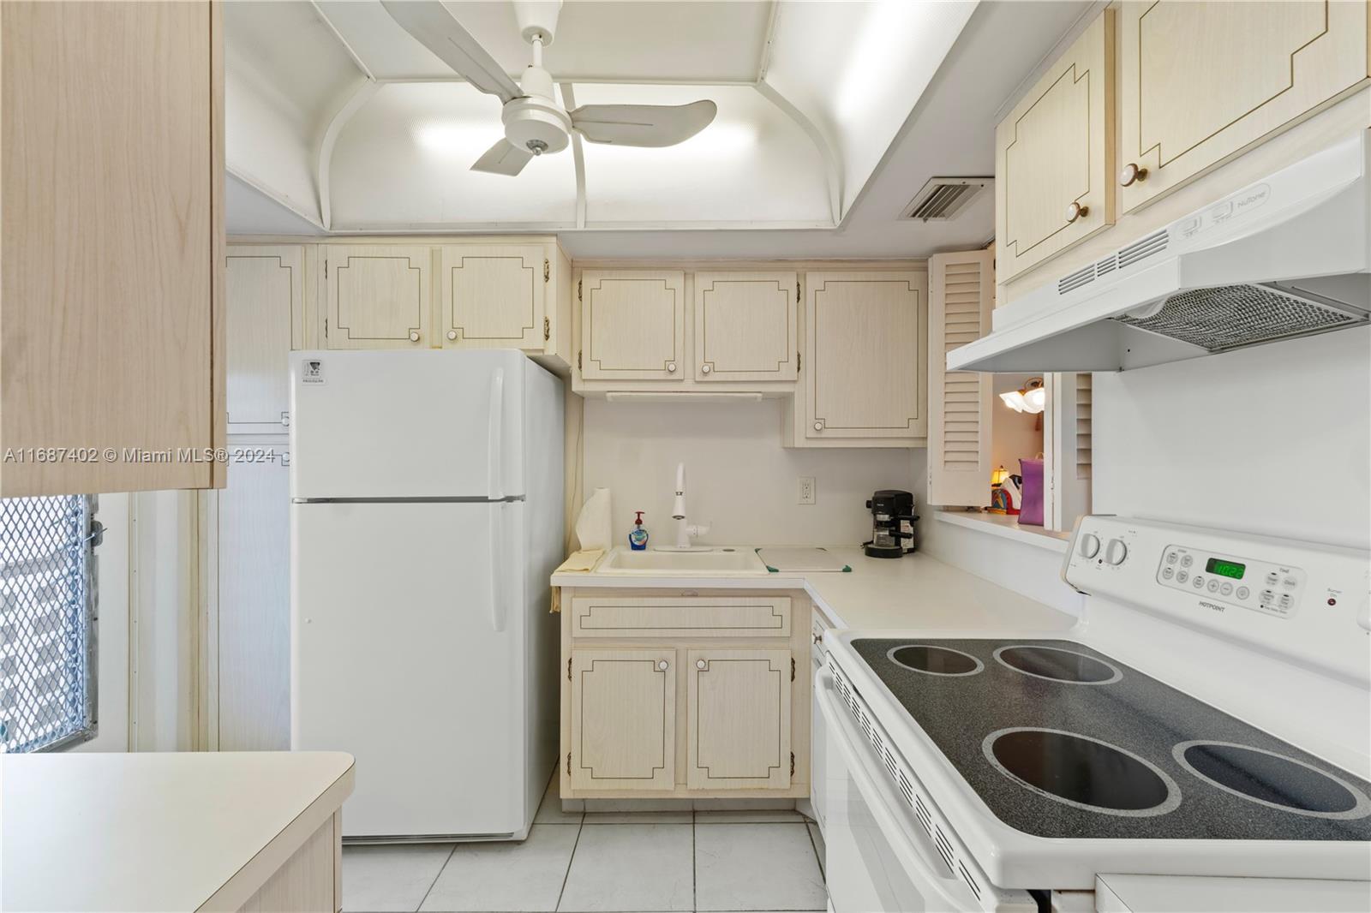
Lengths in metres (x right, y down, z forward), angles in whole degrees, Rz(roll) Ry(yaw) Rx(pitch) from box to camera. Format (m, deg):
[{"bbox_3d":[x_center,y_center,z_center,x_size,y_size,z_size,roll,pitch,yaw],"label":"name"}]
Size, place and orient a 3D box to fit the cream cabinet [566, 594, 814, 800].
[{"bbox_3d":[0.003,0.872,2.396,0.914,0.773,0.615,0,0,1],"label":"cream cabinet"}]

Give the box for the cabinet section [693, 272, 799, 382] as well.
[{"bbox_3d":[0.255,-0.545,2.535,0.440,0.460,0.300,0,1,0],"label":"cabinet section"}]

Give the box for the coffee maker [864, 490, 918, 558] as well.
[{"bbox_3d":[0.910,0.293,2.537,0.180,0.290,0.200,0,0,43],"label":"coffee maker"}]

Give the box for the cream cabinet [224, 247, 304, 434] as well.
[{"bbox_3d":[-1.567,-0.437,2.416,0.380,0.695,0.615,0,0,1],"label":"cream cabinet"}]

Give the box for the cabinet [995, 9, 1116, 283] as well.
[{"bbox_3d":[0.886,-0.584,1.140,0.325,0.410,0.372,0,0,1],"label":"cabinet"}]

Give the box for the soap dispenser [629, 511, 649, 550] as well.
[{"bbox_3d":[-0.212,0.341,2.620,0.083,0.174,0.050,0,0,-2],"label":"soap dispenser"}]

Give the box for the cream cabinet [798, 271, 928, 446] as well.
[{"bbox_3d":[0.750,-0.418,2.524,0.571,0.763,0.325,0,0,1],"label":"cream cabinet"}]

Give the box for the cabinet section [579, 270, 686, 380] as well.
[{"bbox_3d":[-0.220,-0.549,2.535,0.440,0.460,0.300,0,1,0],"label":"cabinet section"}]

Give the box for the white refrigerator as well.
[{"bbox_3d":[-0.940,0.491,2.290,0.798,1.710,0.695,0,0,1],"label":"white refrigerator"}]

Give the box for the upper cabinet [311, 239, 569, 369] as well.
[{"bbox_3d":[-0.913,-0.589,2.405,0.886,0.431,0.615,0,0,1],"label":"upper cabinet"}]

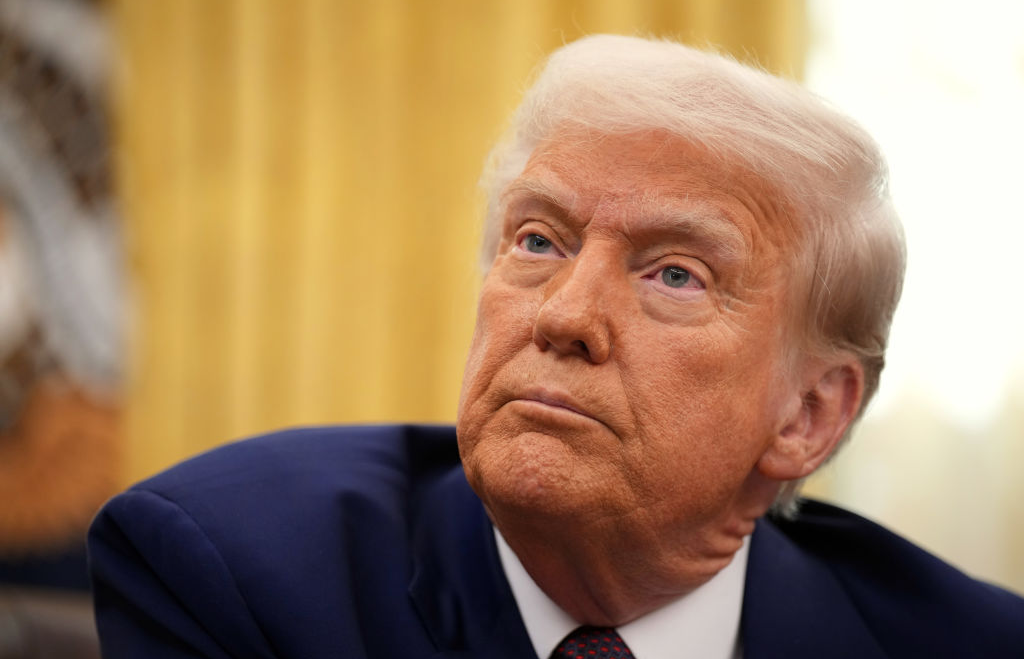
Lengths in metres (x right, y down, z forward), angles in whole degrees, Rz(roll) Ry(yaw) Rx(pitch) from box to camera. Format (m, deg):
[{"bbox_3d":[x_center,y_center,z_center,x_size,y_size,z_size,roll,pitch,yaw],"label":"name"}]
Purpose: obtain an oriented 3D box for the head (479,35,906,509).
[{"bbox_3d":[0.065,-0.006,2.140,0.182,0.247,0.222,12,-14,23],"label":"head"}]

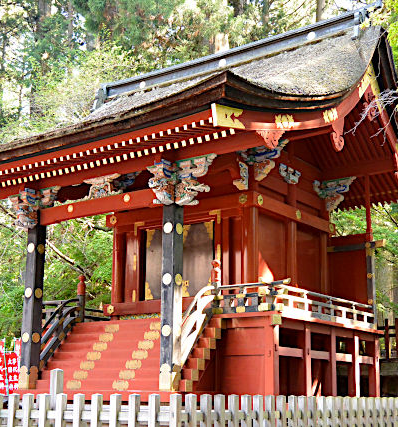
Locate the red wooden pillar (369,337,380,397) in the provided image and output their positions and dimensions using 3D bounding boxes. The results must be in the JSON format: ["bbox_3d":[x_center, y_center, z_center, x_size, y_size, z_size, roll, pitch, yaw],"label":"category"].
[{"bbox_3d":[3.496,3.081,14.566,0.154,1.188,0.155,-9,-16,35],"label":"red wooden pillar"}]

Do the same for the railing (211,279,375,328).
[{"bbox_3d":[1.895,1.754,13.283,1.232,0.502,4.092,-9,-16,35],"label":"railing"}]

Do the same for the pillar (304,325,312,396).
[{"bbox_3d":[1.776,2.507,12.242,0.154,1.188,0.155,-9,-16,35],"label":"pillar"}]

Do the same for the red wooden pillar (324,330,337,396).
[{"bbox_3d":[2.346,2.698,13.012,0.154,1.188,0.155,-9,-16,35],"label":"red wooden pillar"}]

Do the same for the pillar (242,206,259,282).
[{"bbox_3d":[0.919,0.772,13.304,0.290,1.822,0.290,1,-13,0],"label":"pillar"}]

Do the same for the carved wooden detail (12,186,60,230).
[{"bbox_3d":[-3.059,-0.075,13.378,1.170,0.739,0.739,-9,-16,35],"label":"carved wooden detail"}]

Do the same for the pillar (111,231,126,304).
[{"bbox_3d":[-1.645,1.075,15.128,0.290,1.632,0.290,1,-13,0],"label":"pillar"}]

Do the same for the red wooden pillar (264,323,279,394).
[{"bbox_3d":[1.149,2.298,11.396,0.154,1.188,0.158,-9,-16,35],"label":"red wooden pillar"}]

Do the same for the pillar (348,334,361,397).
[{"bbox_3d":[2.931,2.893,13.803,0.154,1.188,0.155,-9,-16,35],"label":"pillar"}]

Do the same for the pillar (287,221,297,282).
[{"bbox_3d":[1.844,1.081,14.553,0.290,1.822,0.290,-9,-16,35],"label":"pillar"}]

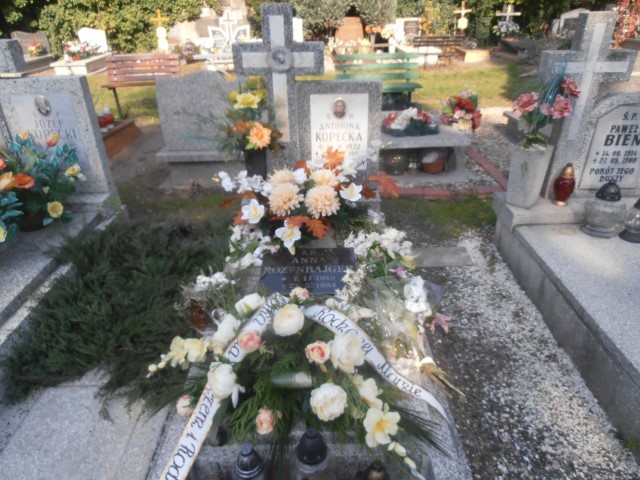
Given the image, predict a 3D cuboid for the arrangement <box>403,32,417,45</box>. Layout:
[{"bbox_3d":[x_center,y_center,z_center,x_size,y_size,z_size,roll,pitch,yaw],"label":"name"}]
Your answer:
[{"bbox_3d":[2.469,-5.527,12.170,0.420,0.360,0.360,-1,29,0],"label":"arrangement"}]

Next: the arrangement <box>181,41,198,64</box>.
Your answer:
[{"bbox_3d":[-2.879,-4.134,9.789,0.396,0.489,0.360,-2,29,0],"label":"arrangement"}]

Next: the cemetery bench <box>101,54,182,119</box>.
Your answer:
[{"bbox_3d":[-2.600,-2.269,6.570,1.100,0.850,0.500,-2,28,-2],"label":"cemetery bench"}]

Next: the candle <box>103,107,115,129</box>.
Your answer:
[{"bbox_3d":[-2.257,-1.306,4.735,0.121,0.231,0.125,-2,29,0],"label":"candle"}]

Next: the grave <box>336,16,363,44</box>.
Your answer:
[{"bbox_3d":[0.817,-5.837,12.400,0.840,0.740,0.150,0,28,1],"label":"grave"}]

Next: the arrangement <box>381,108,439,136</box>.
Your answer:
[{"bbox_3d":[0.821,-1.082,4.070,0.520,0.245,0.300,-1,29,0],"label":"arrangement"}]

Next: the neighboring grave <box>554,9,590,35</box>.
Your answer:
[{"bbox_3d":[5.495,-4.688,9.618,0.917,0.590,0.220,-2,29,0],"label":"neighboring grave"}]

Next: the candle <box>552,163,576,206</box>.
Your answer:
[{"bbox_3d":[1.401,-0.315,2.543,0.121,0.273,0.125,-2,29,0],"label":"candle"}]

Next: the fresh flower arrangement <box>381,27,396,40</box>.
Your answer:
[{"bbox_3d":[1.725,-5.226,11.200,0.400,0.360,0.360,0,28,1],"label":"fresh flower arrangement"}]

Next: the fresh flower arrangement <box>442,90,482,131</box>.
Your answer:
[{"bbox_3d":[1.360,-1.258,4.300,0.390,0.400,0.340,0,28,1],"label":"fresh flower arrangement"}]

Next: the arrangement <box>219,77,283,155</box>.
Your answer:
[{"bbox_3d":[-0.407,-0.713,2.598,0.373,0.464,0.280,-2,29,0],"label":"arrangement"}]

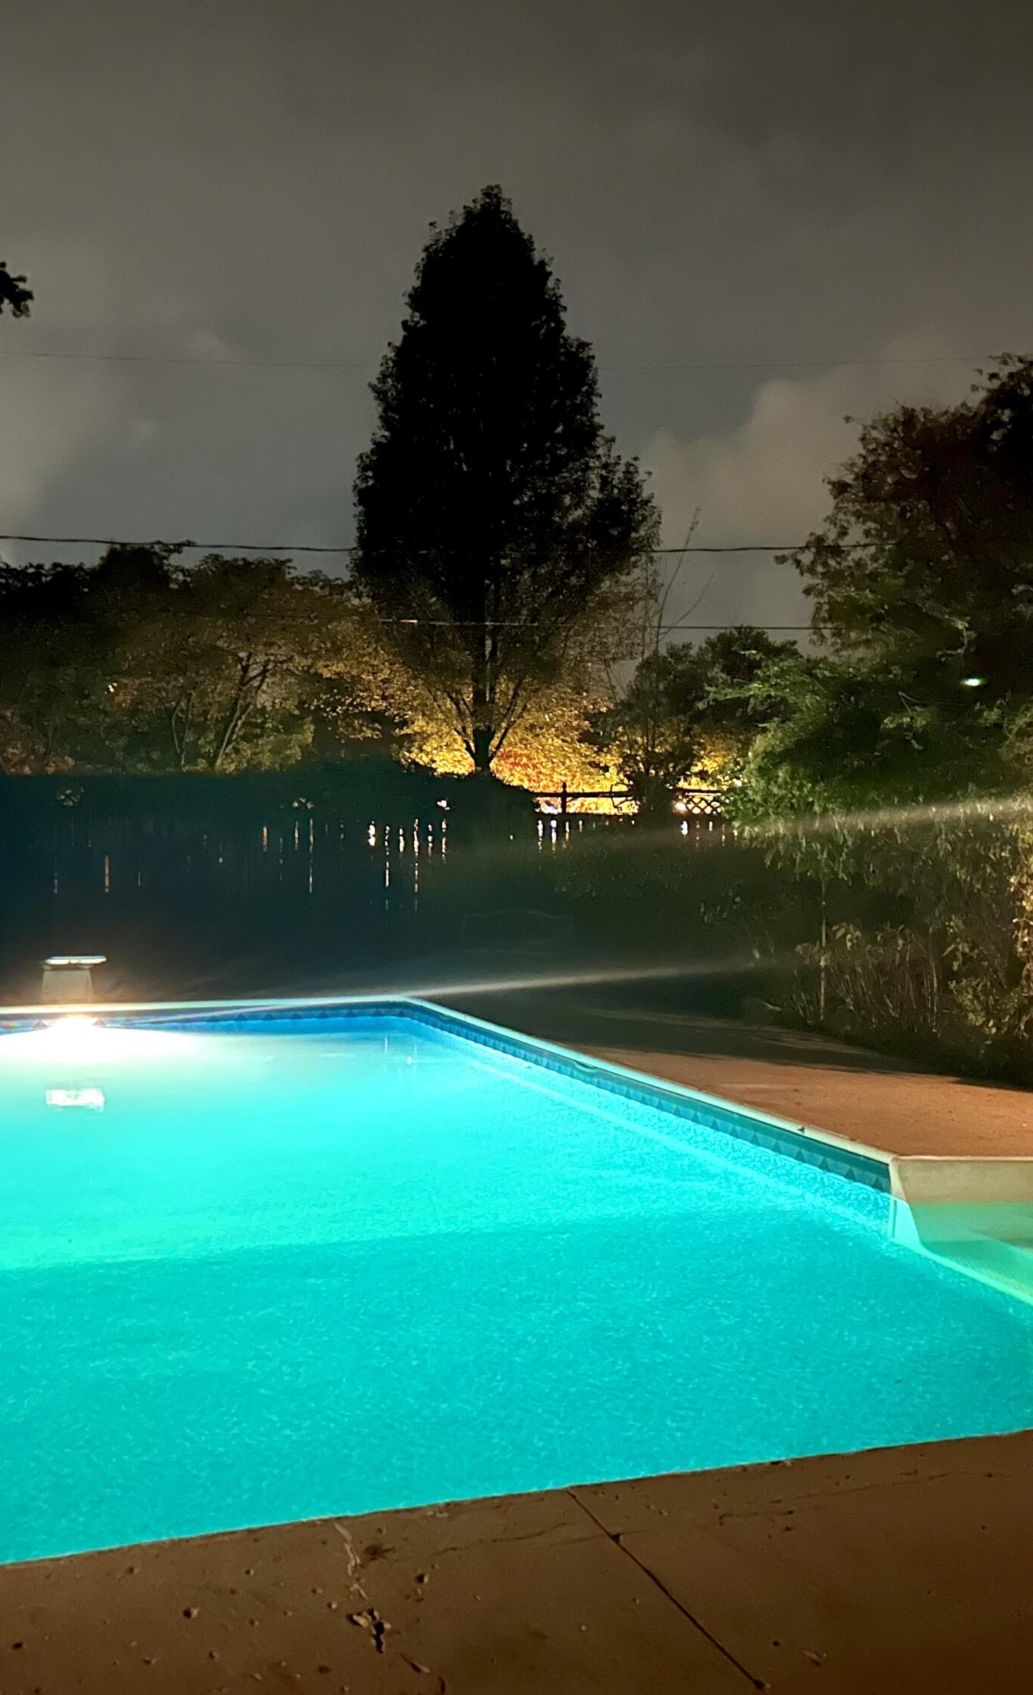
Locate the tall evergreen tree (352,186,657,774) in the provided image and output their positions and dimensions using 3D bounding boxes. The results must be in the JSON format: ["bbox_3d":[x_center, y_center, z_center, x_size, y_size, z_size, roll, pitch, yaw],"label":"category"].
[{"bbox_3d":[-0.297,-3.517,21.993,4.000,9.900,4.000,0,0,0],"label":"tall evergreen tree"}]

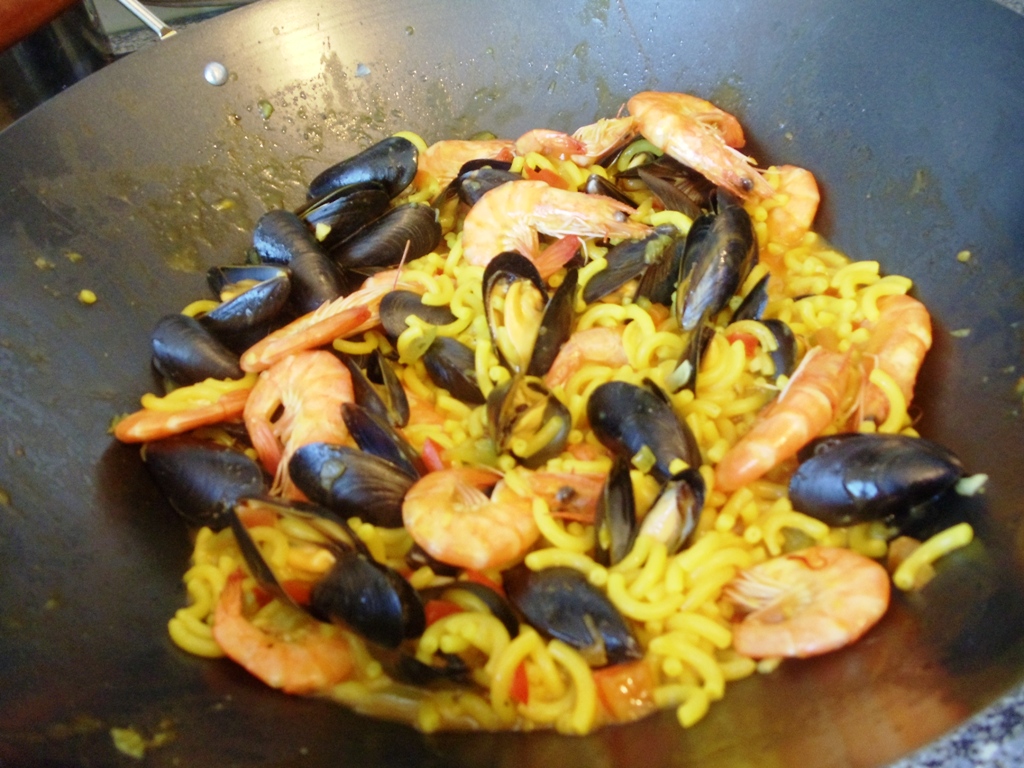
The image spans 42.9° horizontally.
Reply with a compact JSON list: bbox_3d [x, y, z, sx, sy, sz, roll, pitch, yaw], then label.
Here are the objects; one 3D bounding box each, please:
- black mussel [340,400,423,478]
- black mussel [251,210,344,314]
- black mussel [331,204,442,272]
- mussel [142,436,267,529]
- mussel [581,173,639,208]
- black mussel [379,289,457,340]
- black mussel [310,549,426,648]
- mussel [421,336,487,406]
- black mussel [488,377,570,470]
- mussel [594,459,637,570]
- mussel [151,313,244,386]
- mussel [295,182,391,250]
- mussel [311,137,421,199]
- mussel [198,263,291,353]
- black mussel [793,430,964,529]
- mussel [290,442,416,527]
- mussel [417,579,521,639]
[{"bbox_3d":[-0.053,0.024,0.520,0.022,0.026,0.052,-36,58,-26],"label":"black mussel"},{"bbox_3d":[-0.093,-0.053,0.565,0.028,0.022,0.061,-35,79,-14],"label":"black mussel"},{"bbox_3d":[-0.060,-0.070,0.625,0.056,0.023,0.029,-25,43,-6],"label":"black mussel"},{"bbox_3d":[-0.115,0.036,0.485,0.054,0.022,0.028,24,53,9],"label":"mussel"},{"bbox_3d":[0.051,-0.088,0.622,0.048,0.023,0.024,25,51,15],"label":"mussel"},{"bbox_3d":[-0.037,-0.028,0.530,0.038,0.017,0.024,14,55,18],"label":"black mussel"},{"bbox_3d":[-0.051,0.075,0.466,0.034,0.025,0.049,-33,69,-23],"label":"black mussel"},{"bbox_3d":[-0.021,-0.004,0.510,0.023,0.017,0.046,-34,54,-18],"label":"mussel"},{"bbox_3d":[0.005,0.015,0.522,0.034,0.025,0.047,6,50,19],"label":"black mussel"},{"bbox_3d":[0.035,0.043,0.440,0.015,0.021,0.045,-2,52,8],"label":"mussel"},{"bbox_3d":[-0.129,-0.014,0.535,0.045,0.022,0.027,25,59,5],"label":"mussel"},{"bbox_3d":[-0.076,-0.075,0.585,0.046,0.020,0.025,-28,72,-13],"label":"mussel"},{"bbox_3d":[-0.075,-0.107,0.655,0.059,0.023,0.029,-22,39,15],"label":"mussel"},{"bbox_3d":[-0.118,-0.037,0.590,0.048,0.028,0.036,-24,39,14],"label":"mussel"},{"bbox_3d":[0.121,0.032,0.435,0.057,0.024,0.030,-1,56,20],"label":"black mussel"},{"bbox_3d":[-0.056,0.037,0.465,0.057,0.021,0.027,17,58,16],"label":"mussel"},{"bbox_3d":[-0.015,0.075,0.420,0.041,0.015,0.024,14,56,17],"label":"mussel"}]

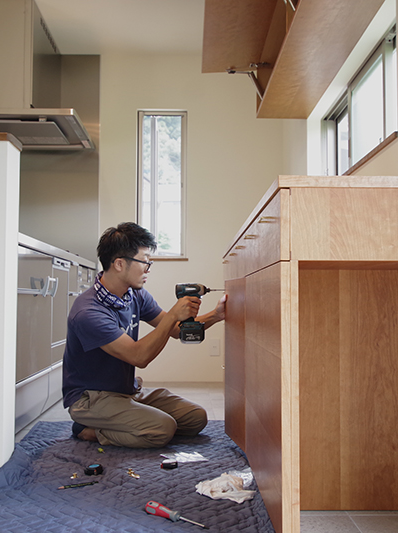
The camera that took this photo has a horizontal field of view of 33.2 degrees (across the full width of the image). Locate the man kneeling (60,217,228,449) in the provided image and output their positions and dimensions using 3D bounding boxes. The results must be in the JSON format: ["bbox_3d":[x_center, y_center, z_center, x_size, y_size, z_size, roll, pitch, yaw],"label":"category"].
[{"bbox_3d":[-0.222,0.280,2.840,0.700,0.920,0.460,-1,-3,25],"label":"man kneeling"}]

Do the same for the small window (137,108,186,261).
[{"bbox_3d":[-0.266,-0.605,4.860,0.365,1.065,0.100,0,-3,-1],"label":"small window"}]

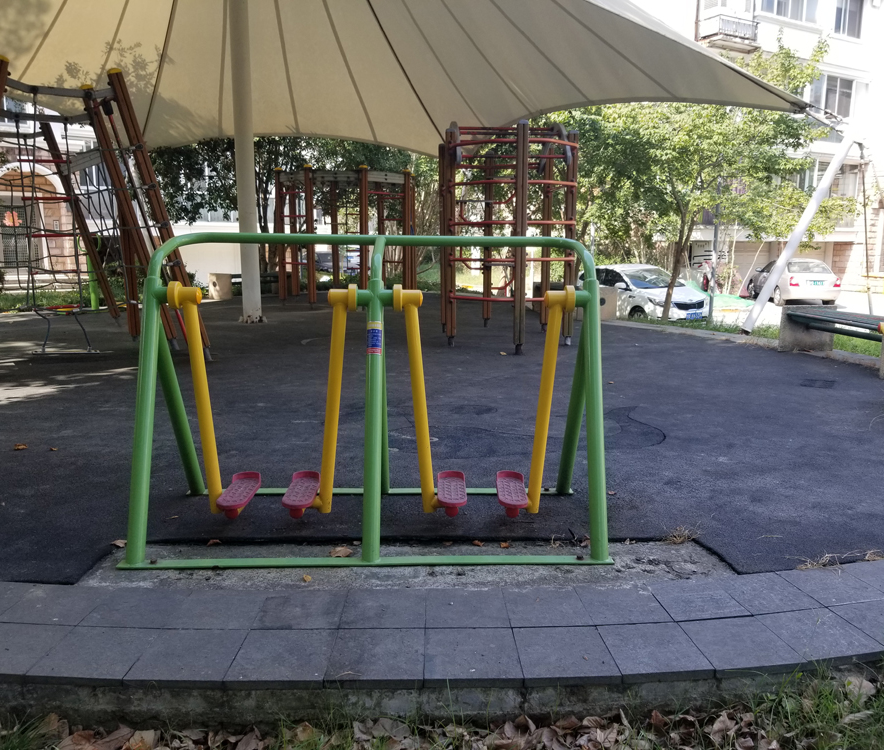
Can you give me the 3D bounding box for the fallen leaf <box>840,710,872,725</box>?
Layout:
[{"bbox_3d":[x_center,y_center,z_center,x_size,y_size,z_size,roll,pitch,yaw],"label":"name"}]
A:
[{"bbox_3d":[1.235,1.020,2.237,0.082,0.024,0.042,0,10,0],"label":"fallen leaf"}]

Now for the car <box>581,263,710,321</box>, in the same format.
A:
[{"bbox_3d":[4.685,-1.939,18.334,1.720,1.460,4.370,-4,11,-22],"label":"car"}]

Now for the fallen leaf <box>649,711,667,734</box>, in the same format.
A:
[{"bbox_3d":[0.635,1.023,2.212,0.048,0.035,0.055,0,10,0],"label":"fallen leaf"}]

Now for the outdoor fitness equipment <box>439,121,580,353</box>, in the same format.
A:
[{"bbox_3d":[0.804,-1.770,9.893,1.650,2.600,2.950,-1,10,-4],"label":"outdoor fitness equipment"}]

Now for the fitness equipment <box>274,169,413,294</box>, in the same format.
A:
[{"bbox_3d":[-1.964,-2.827,15.546,2.780,2.680,2.780,0,10,0],"label":"fitness equipment"}]

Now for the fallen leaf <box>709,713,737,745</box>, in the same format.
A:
[{"bbox_3d":[0.816,1.028,2.185,0.070,0.040,0.075,0,10,0],"label":"fallen leaf"}]

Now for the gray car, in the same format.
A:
[{"bbox_3d":[11.441,-3.092,24.734,1.700,1.450,4.350,1,10,3],"label":"gray car"}]

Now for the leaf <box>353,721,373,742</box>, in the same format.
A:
[{"bbox_3d":[-0.230,1.029,2.168,0.062,0.028,0.065,0,10,0],"label":"leaf"}]

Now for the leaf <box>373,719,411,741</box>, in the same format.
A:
[{"bbox_3d":[-0.146,1.028,2.178,0.110,0.030,0.070,0,10,0],"label":"leaf"}]

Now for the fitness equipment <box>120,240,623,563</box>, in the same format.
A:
[{"bbox_3d":[-0.307,0.042,3.374,2.000,1.320,0.940,0,10,-1],"label":"fitness equipment"}]

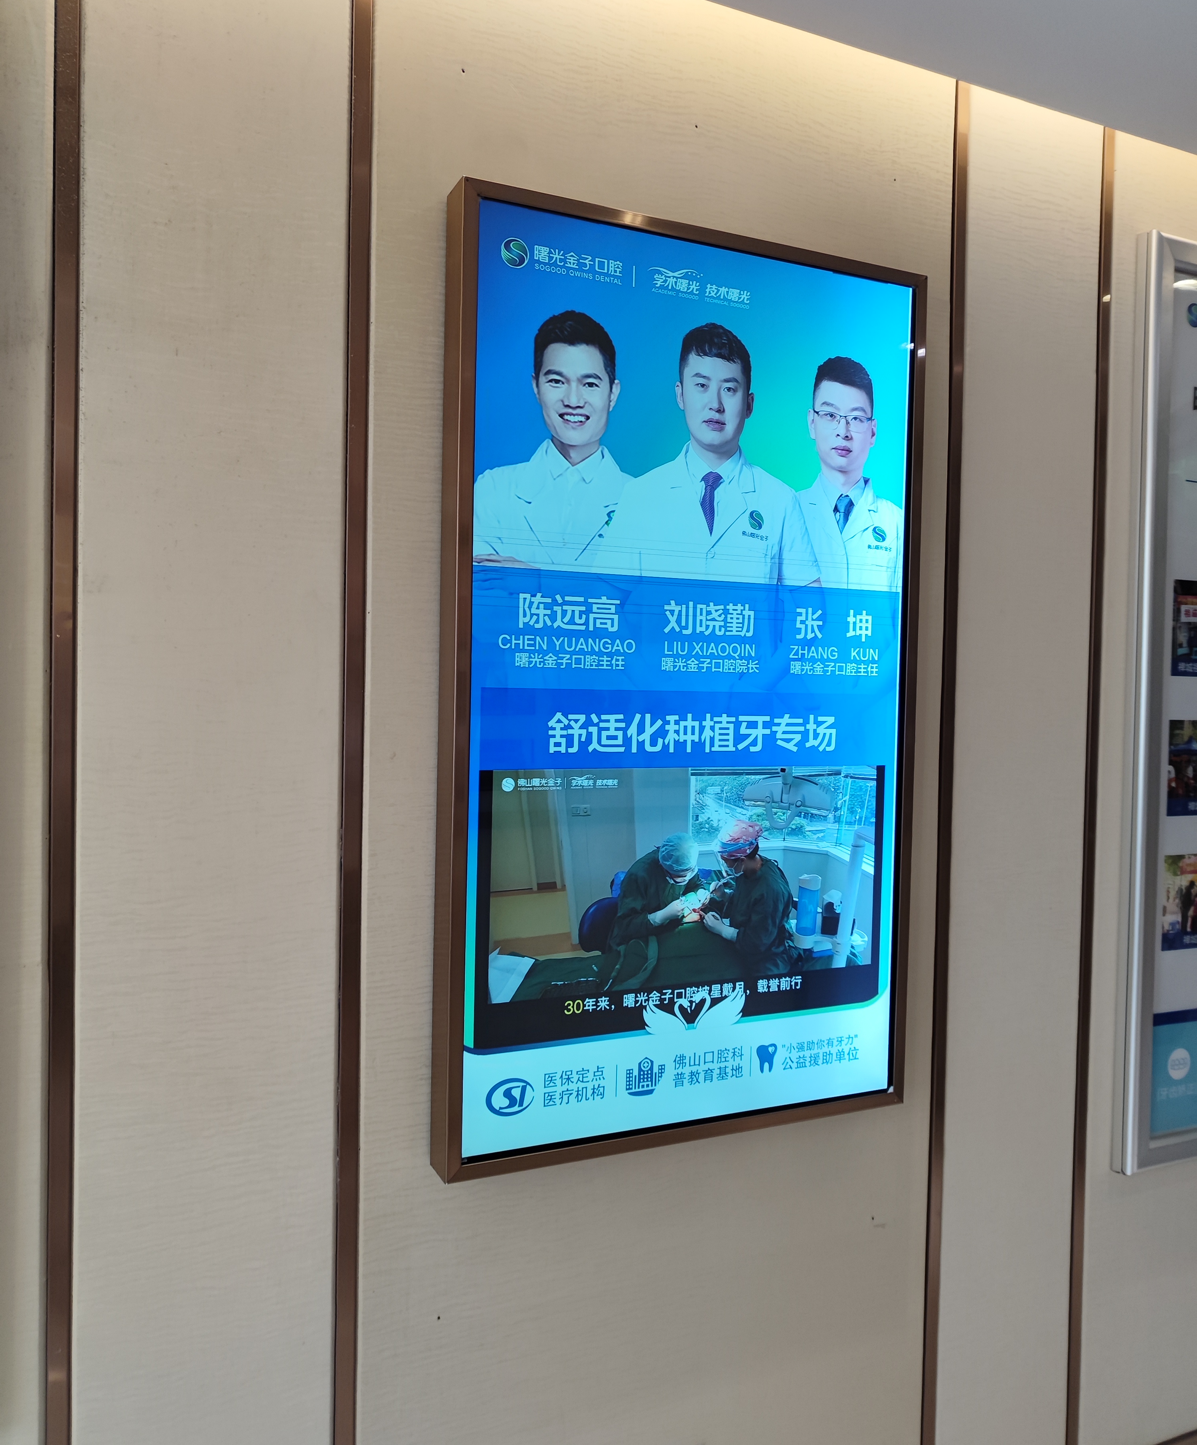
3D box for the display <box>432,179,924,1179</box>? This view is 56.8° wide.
[{"bbox_3d":[0.138,-0.044,1.561,0.726,1.258,0.066,0,2,-24],"label":"display"}]

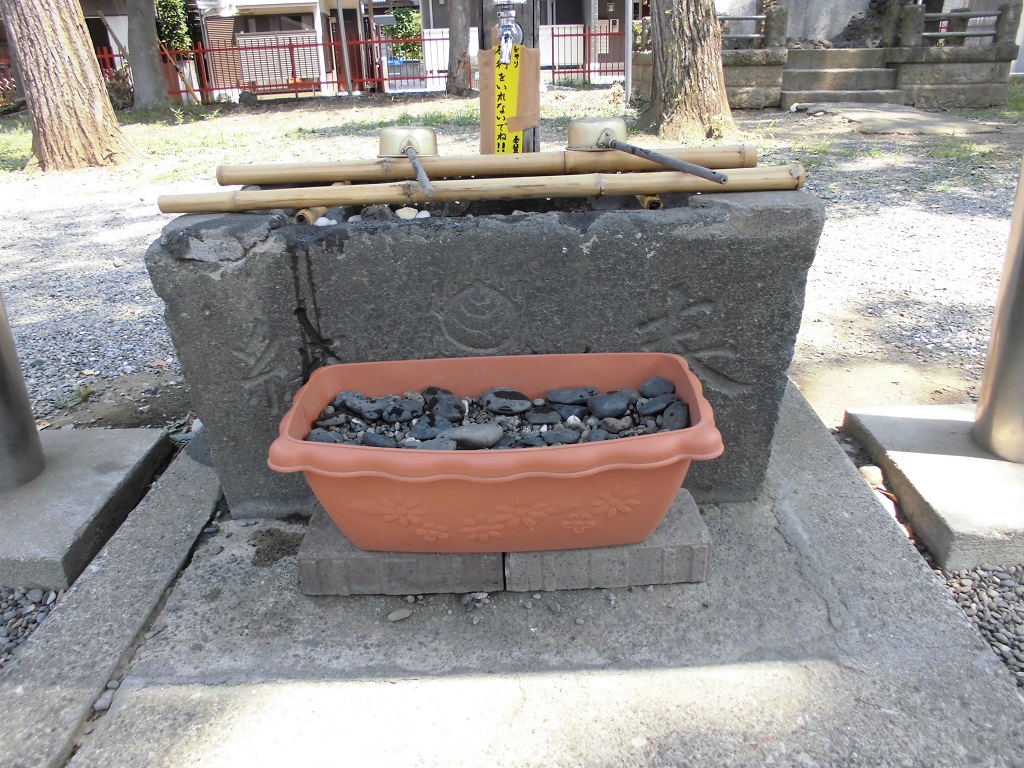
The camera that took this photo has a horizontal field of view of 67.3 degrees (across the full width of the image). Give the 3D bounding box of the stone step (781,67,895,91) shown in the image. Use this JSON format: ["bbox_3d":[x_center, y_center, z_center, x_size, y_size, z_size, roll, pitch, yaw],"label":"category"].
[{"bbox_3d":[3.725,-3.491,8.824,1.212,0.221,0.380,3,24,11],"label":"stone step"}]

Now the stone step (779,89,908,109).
[{"bbox_3d":[3.827,-3.357,9.050,1.429,0.205,0.360,-1,24,0],"label":"stone step"}]

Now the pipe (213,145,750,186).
[{"bbox_3d":[-0.046,-0.442,1.558,1.090,0.042,0.042,-2,24,-1],"label":"pipe"}]

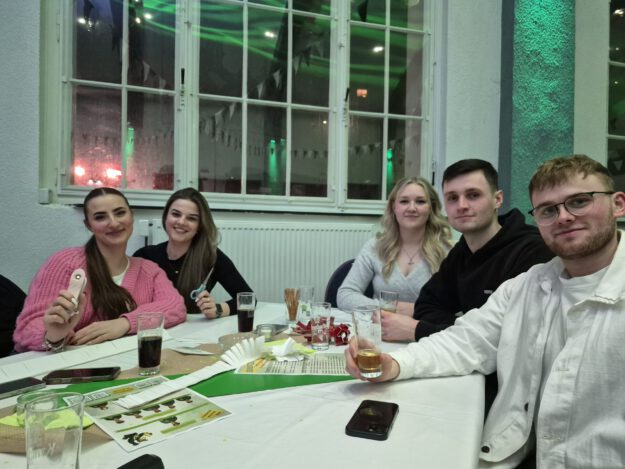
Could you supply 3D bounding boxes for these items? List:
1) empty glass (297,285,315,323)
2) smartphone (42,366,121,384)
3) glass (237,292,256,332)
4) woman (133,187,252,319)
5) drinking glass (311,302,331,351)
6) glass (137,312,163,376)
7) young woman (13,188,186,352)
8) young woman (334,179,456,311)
[{"bbox_3d":[-0.024,0.274,1.637,0.064,0.137,0.064,1,1,0],"label":"empty glass"},{"bbox_3d":[-0.549,0.336,0.995,0.152,0.009,0.073,1,1,-12],"label":"smartphone"},{"bbox_3d":[-0.235,0.274,1.467,0.064,0.135,0.064,1,1,0],"label":"glass"},{"bbox_3d":[-0.525,0.445,1.690,0.570,1.270,0.720,0,1,-29],"label":"woman"},{"bbox_3d":[0.025,0.279,1.265,0.062,0.137,0.062,1,1,0],"label":"drinking glass"},{"bbox_3d":[-0.403,0.272,1.033,0.066,0.143,0.066,1,1,0],"label":"glass"},{"bbox_3d":[-0.720,0.455,1.430,0.600,1.250,0.720,0,1,-32],"label":"young woman"},{"bbox_3d":[0.385,0.425,1.700,0.570,1.330,0.720,1,1,22],"label":"young woman"}]

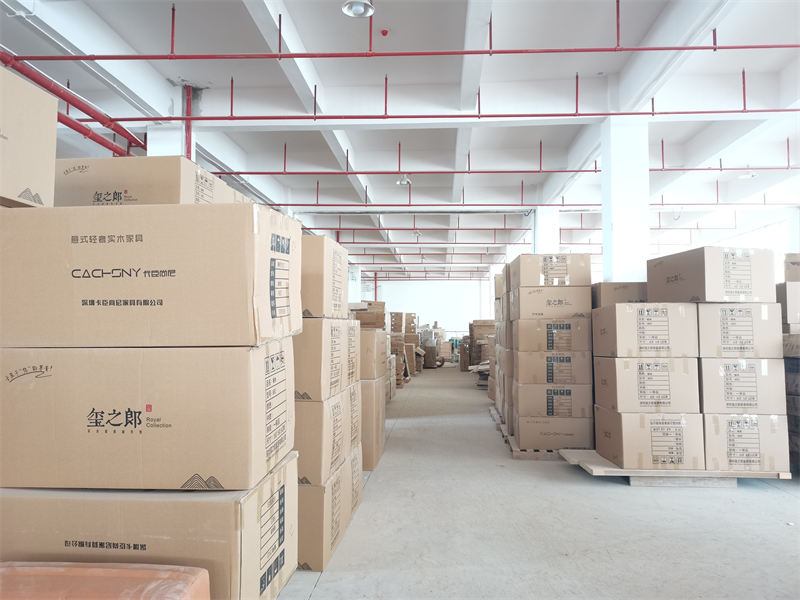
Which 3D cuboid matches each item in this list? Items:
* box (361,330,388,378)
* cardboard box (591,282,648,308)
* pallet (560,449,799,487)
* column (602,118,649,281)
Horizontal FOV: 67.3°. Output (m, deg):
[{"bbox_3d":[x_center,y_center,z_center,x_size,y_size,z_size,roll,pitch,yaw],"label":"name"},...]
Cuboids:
[{"bbox_3d":[-0.620,0.598,6.805,0.820,0.510,1.000,0,-3,4],"label":"box"},{"bbox_3d":[3.016,0.077,7.770,1.020,0.520,0.780,0,-3,4],"label":"cardboard box"},{"bbox_3d":[2.736,1.727,6.183,1.988,0.145,1.016,0,-3,4],"label":"pallet"},{"bbox_3d":[3.932,-0.543,10.473,0.625,5.146,0.610,0,-3,4],"label":"column"}]

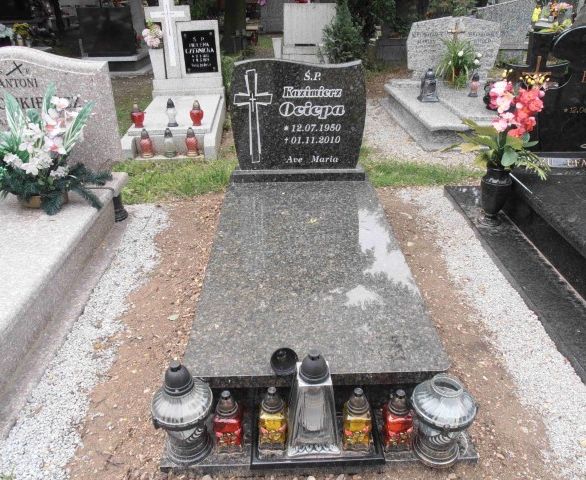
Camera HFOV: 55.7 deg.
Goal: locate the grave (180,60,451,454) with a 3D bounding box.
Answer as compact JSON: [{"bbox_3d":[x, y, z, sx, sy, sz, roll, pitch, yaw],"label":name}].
[{"bbox_3d":[0.053,-0.208,2.565,0.940,0.950,2.130,-1,26,-1],"label":"grave"}]

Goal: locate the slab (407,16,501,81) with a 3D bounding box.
[{"bbox_3d":[1.933,-2.312,6.675,1.120,0.740,0.160,-1,26,-1],"label":"slab"}]

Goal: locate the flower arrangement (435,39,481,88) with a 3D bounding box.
[{"bbox_3d":[1.875,-2.003,6.300,0.520,0.530,0.480,-1,26,-1],"label":"flower arrangement"}]

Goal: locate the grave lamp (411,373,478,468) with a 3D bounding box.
[{"bbox_3d":[0.456,0.545,1.695,0.195,0.265,0.195,-1,26,-1],"label":"grave lamp"}]

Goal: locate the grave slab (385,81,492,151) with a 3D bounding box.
[{"bbox_3d":[1.954,-1.403,5.870,1.660,0.240,2.350,-1,26,-1],"label":"grave slab"}]

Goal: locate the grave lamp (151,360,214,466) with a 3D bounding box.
[{"bbox_3d":[-0.337,0.506,1.694,0.185,0.345,0.185,-1,26,-1],"label":"grave lamp"}]

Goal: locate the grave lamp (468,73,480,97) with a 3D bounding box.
[{"bbox_3d":[1.924,-1.645,5.886,0.115,0.245,0.115,-1,26,-1],"label":"grave lamp"}]

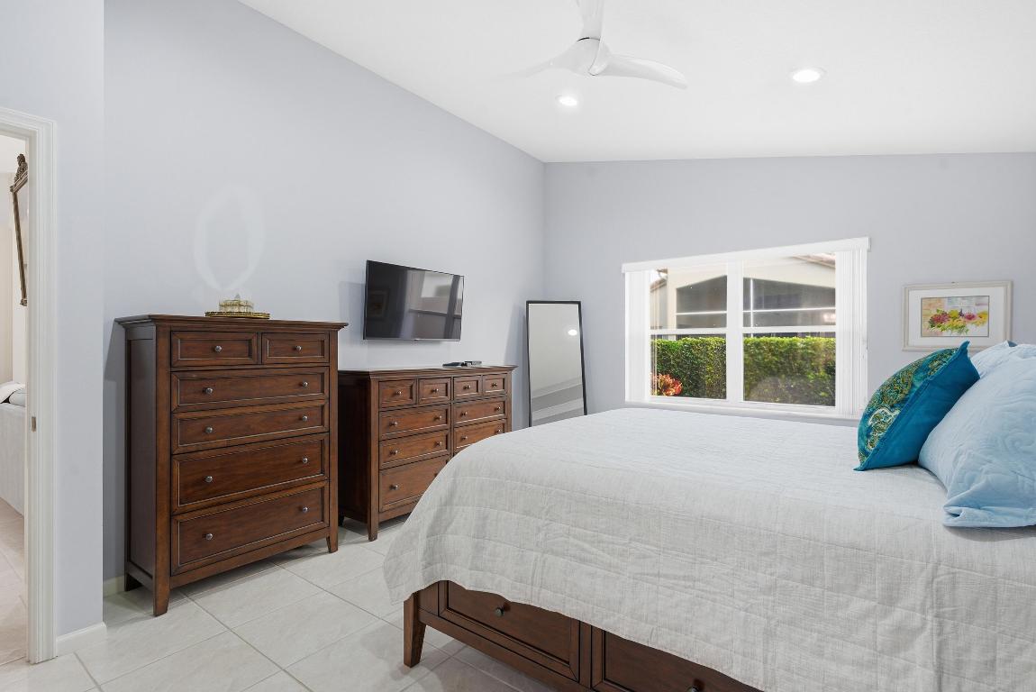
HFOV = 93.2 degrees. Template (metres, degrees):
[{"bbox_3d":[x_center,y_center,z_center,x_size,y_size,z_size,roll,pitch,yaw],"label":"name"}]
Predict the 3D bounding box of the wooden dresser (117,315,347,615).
[{"bbox_3d":[-1.546,0.561,2.753,0.483,1.390,1.020,0,0,37],"label":"wooden dresser"}]

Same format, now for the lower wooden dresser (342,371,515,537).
[{"bbox_3d":[-0.650,0.714,3.843,0.465,1.087,1.515,0,0,39],"label":"lower wooden dresser"}]

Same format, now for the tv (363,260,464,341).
[{"bbox_3d":[-0.802,-0.324,3.856,0.060,0.565,0.968,5,3,38],"label":"tv"}]

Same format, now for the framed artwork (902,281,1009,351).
[{"bbox_3d":[3.004,-0.193,3.370,0.555,0.465,0.030,0,0,38],"label":"framed artwork"}]

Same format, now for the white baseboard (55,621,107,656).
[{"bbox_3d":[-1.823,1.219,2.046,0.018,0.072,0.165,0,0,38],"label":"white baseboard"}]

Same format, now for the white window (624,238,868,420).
[{"bbox_3d":[1.829,-0.123,4.238,1.955,1.350,0.120,0,0,38],"label":"white window"}]

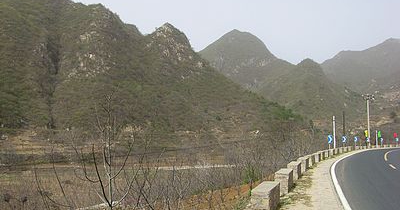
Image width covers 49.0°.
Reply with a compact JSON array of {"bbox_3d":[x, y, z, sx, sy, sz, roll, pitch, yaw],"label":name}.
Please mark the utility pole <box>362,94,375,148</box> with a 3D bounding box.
[{"bbox_3d":[26.094,2.439,68.000,1.800,8.440,0.450,-2,-5,27],"label":"utility pole"}]

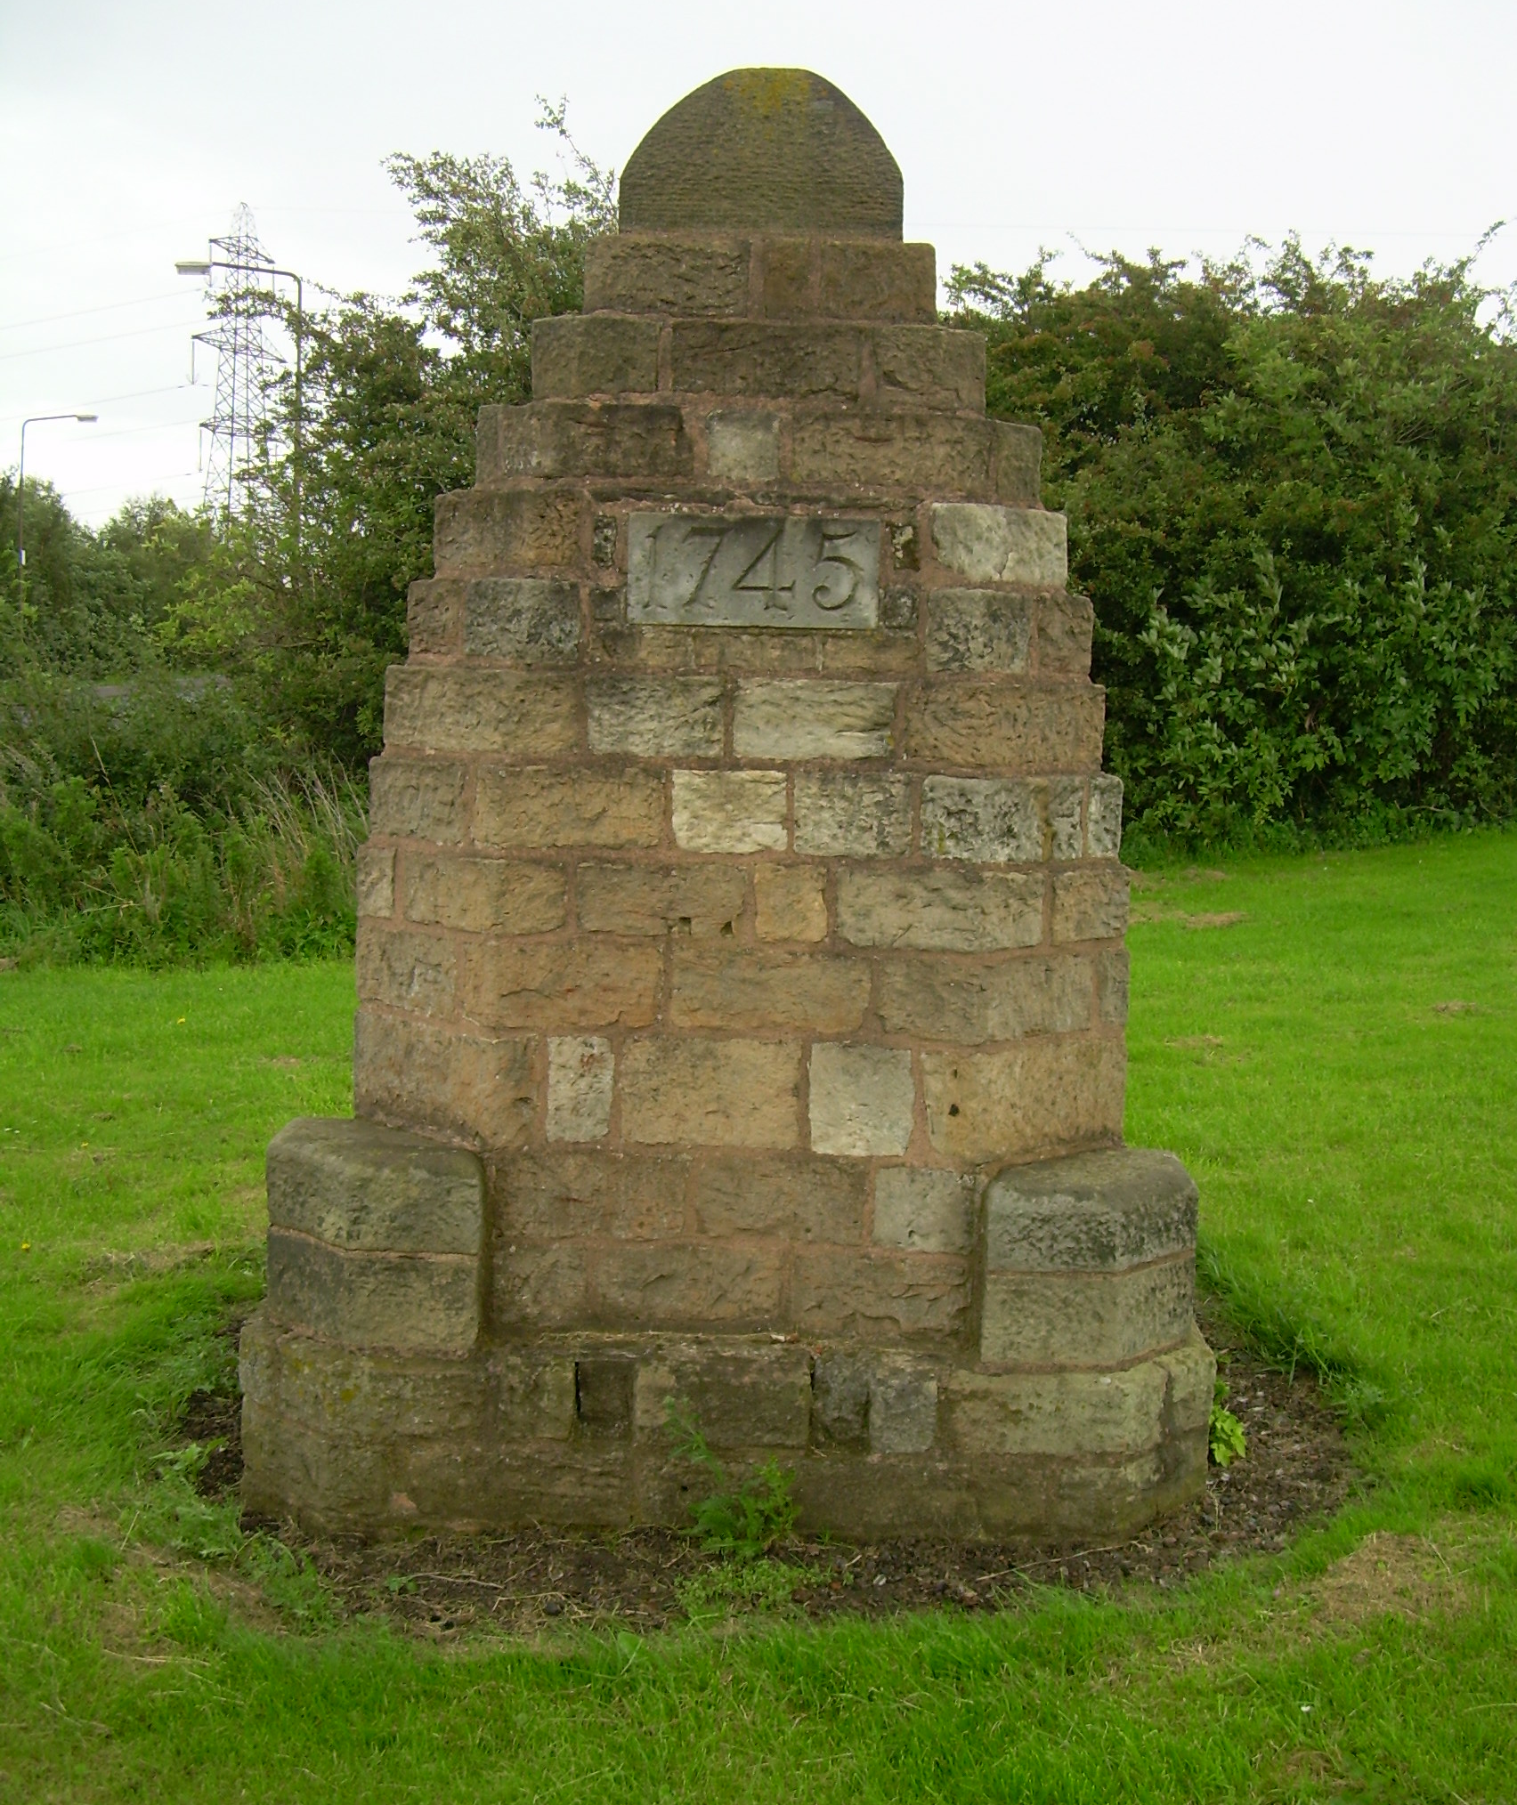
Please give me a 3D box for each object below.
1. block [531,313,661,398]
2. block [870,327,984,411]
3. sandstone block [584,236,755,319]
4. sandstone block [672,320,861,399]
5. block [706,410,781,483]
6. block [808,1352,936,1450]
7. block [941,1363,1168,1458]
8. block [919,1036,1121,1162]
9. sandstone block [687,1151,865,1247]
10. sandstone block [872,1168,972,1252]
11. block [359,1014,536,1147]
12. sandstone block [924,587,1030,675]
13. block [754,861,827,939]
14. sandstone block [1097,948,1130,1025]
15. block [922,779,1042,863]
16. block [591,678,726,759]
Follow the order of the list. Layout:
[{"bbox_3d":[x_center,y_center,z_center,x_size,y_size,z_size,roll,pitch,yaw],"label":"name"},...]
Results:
[{"bbox_3d":[-0.350,-1.172,4.841,0.288,0.169,0.240,2,4,0],"label":"block"},{"bbox_3d":[0.351,-1.112,4.683,0.230,0.161,0.200,2,5,0],"label":"block"},{"bbox_3d":[-0.179,-1.249,4.488,0.331,0.165,0.190,2,6,0],"label":"sandstone block"},{"bbox_3d":[0.017,-1.069,4.446,0.368,0.145,0.200,2,4,1],"label":"sandstone block"},{"bbox_3d":[-0.026,-0.894,4.410,0.145,0.138,0.160,2,4,1],"label":"block"},{"bbox_3d":[0.214,0.912,4.164,0.232,0.191,0.160,2,6,0],"label":"block"},{"bbox_3d":[0.584,0.977,4.392,0.449,0.164,0.250,2,4,1],"label":"block"},{"bbox_3d":[0.565,0.401,4.659,0.459,0.220,0.320,2,5,0],"label":"block"},{"bbox_3d":[0.044,0.596,4.611,0.359,0.185,0.200,2,4,0],"label":"sandstone block"},{"bbox_3d":[0.310,0.576,4.281,0.192,0.165,0.140,2,6,0],"label":"sandstone block"},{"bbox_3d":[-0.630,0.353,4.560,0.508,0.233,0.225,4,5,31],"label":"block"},{"bbox_3d":[0.429,-0.534,4.414,0.199,0.159,0.190,2,4,1],"label":"sandstone block"},{"bbox_3d":[0.061,-0.008,4.234,0.136,0.149,0.140,2,6,0],"label":"block"},{"bbox_3d":[0.719,0.176,4.872,0.151,0.161,0.170,-3,6,-44],"label":"sandstone block"},{"bbox_3d":[0.418,-0.162,4.243,0.228,0.163,0.160,2,6,0],"label":"block"},{"bbox_3d":[-0.206,-0.382,4.596,0.275,0.163,0.200,2,4,0],"label":"block"}]

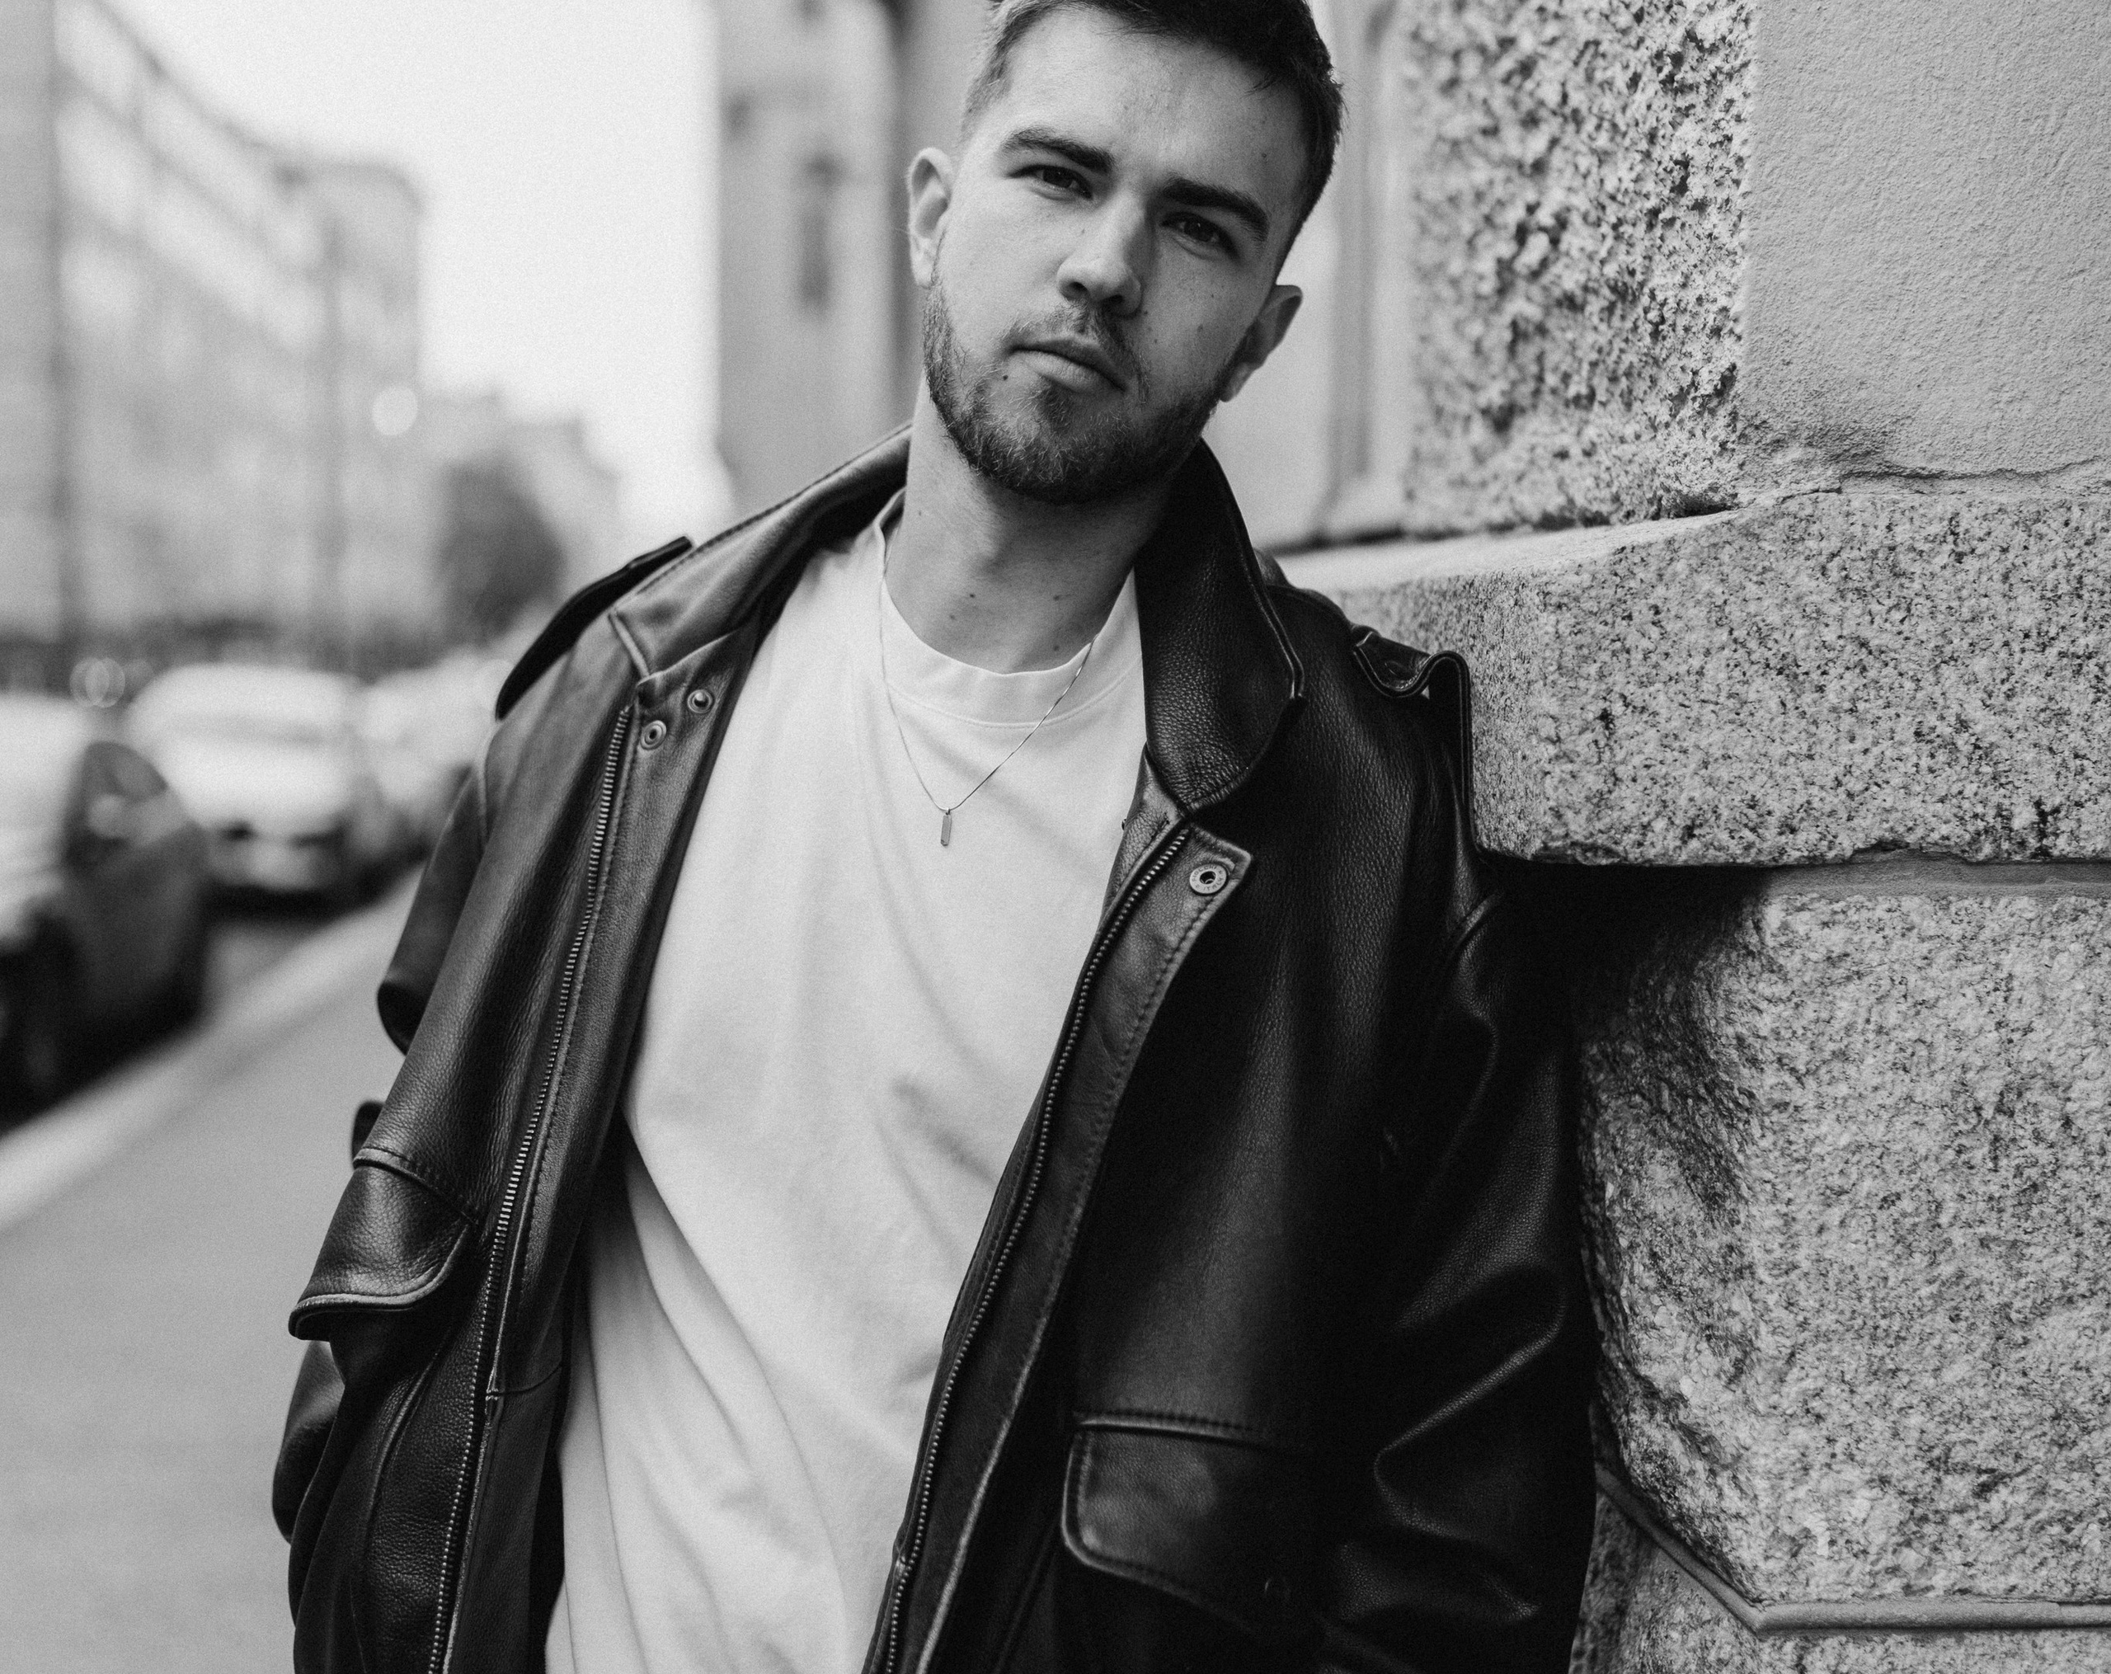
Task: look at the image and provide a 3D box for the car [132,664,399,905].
[{"bbox_3d":[-5.074,-0.386,19.600,1.800,1.500,4.400,0,3,-7],"label":"car"}]

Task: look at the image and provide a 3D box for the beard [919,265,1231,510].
[{"bbox_3d":[0.006,-0.188,1.325,0.137,0.092,0.100,20,-1,0],"label":"beard"}]

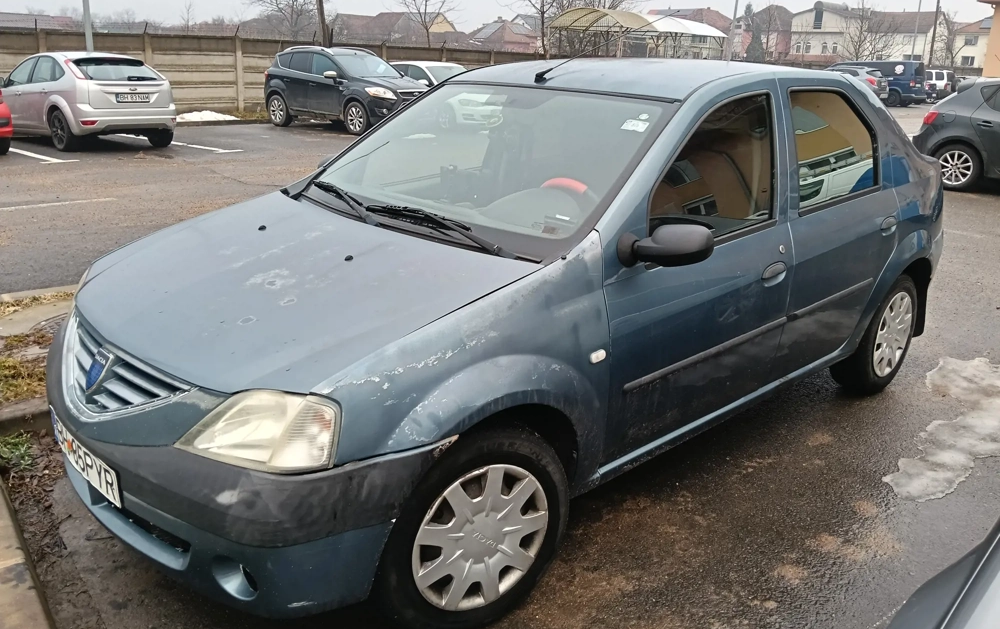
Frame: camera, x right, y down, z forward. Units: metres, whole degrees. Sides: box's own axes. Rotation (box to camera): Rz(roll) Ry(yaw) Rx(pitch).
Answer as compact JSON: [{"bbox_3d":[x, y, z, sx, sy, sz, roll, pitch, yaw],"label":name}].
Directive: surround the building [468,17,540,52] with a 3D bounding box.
[{"bbox_3d":[-0.206,-31.484,92.249,8.000,6.500,6.800,17,23,40],"label":"building"}]

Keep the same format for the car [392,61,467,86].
[{"bbox_3d":[-1.538,-5.201,18.542,4.260,1.450,1.800,17,23,39],"label":"car"}]

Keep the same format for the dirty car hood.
[{"bbox_3d":[-0.689,-0.124,2.311,0.964,0.170,1.420,-29,32,-34],"label":"dirty car hood"}]

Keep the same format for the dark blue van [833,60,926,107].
[{"bbox_3d":[18.005,-11.354,38.230,4.892,1.970,1.904,17,23,39],"label":"dark blue van"}]

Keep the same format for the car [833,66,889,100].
[{"bbox_3d":[15.828,-10.808,36.820,4.280,1.660,1.780,17,23,39],"label":"car"}]

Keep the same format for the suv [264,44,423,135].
[{"bbox_3d":[-3.402,-4.988,17.336,4.440,1.700,1.860,15,23,37],"label":"suv"}]

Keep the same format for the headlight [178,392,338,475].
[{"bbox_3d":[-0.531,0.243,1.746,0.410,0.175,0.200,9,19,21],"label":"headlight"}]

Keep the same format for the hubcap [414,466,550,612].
[{"bbox_3d":[-0.050,0.586,2.057,0.405,0.405,0.060,-10,21,-31],"label":"hubcap"}]

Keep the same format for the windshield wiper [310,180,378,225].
[{"bbox_3d":[-0.568,-0.408,2.813,0.090,0.075,0.659,-25,33,-25],"label":"windshield wiper"}]

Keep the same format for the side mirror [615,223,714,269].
[{"bbox_3d":[0.446,-0.184,2.123,0.170,0.140,0.220,-14,24,-40],"label":"side mirror"}]

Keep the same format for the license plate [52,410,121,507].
[{"bbox_3d":[-1.103,0.369,2.086,0.025,0.110,0.520,-14,24,-40],"label":"license plate"}]

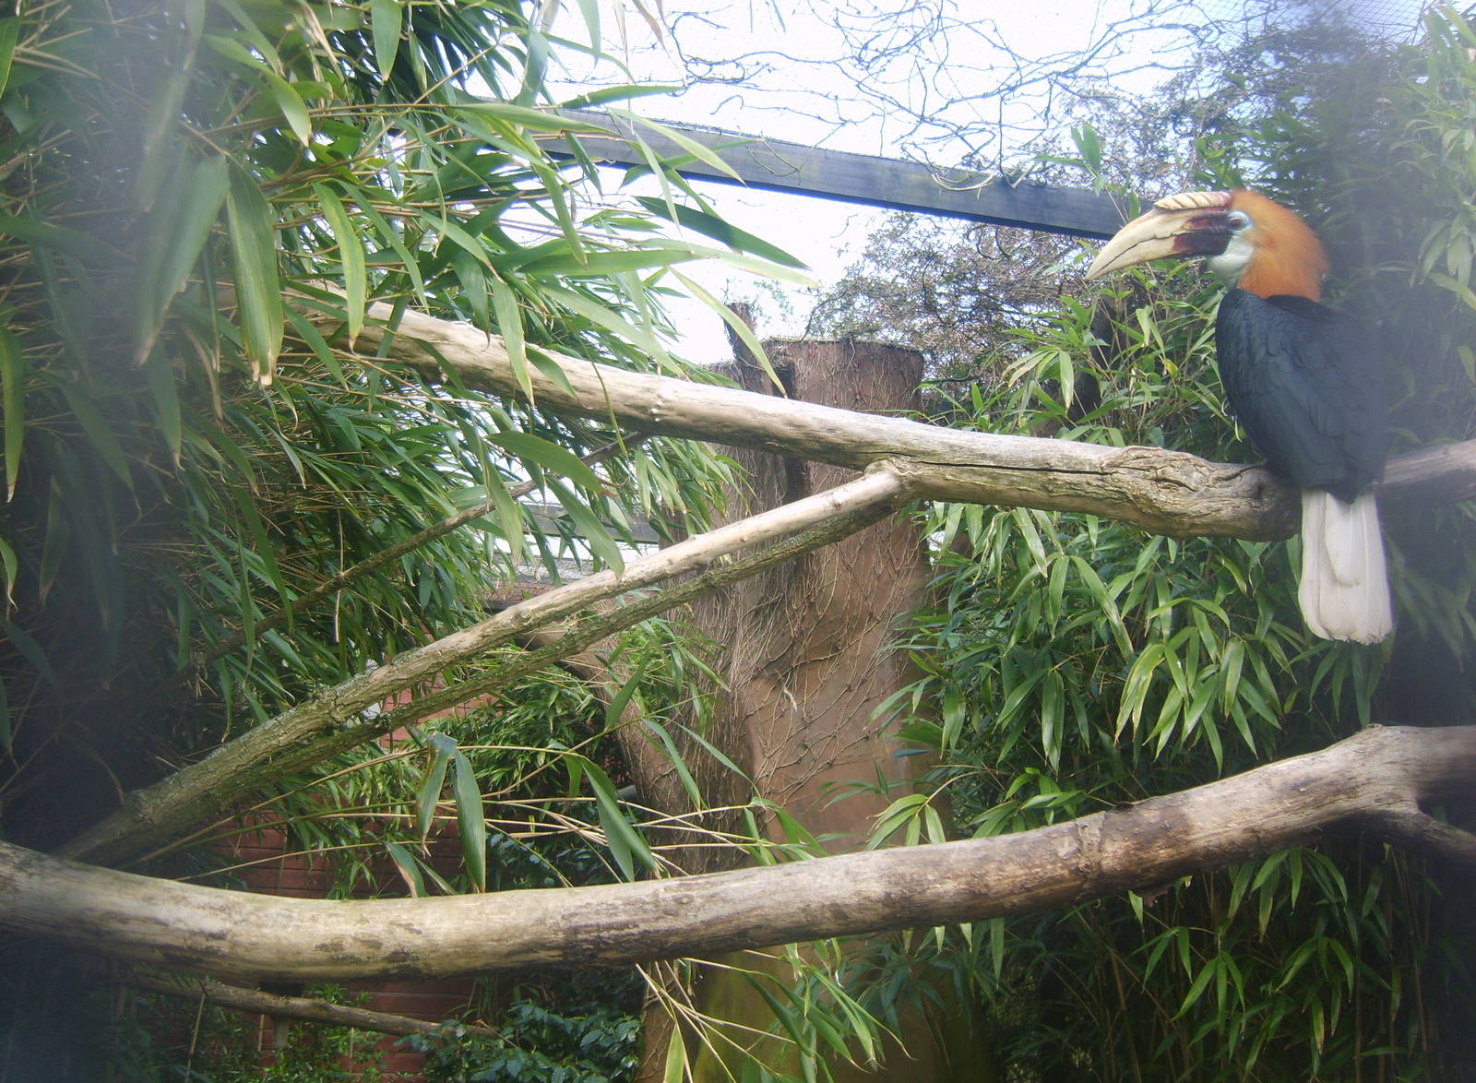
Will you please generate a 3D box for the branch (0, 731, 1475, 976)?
[{"bbox_3d":[0.002,0.411,1.950,1.920,0.290,0.240,-2,-3,0],"label":"branch"}]

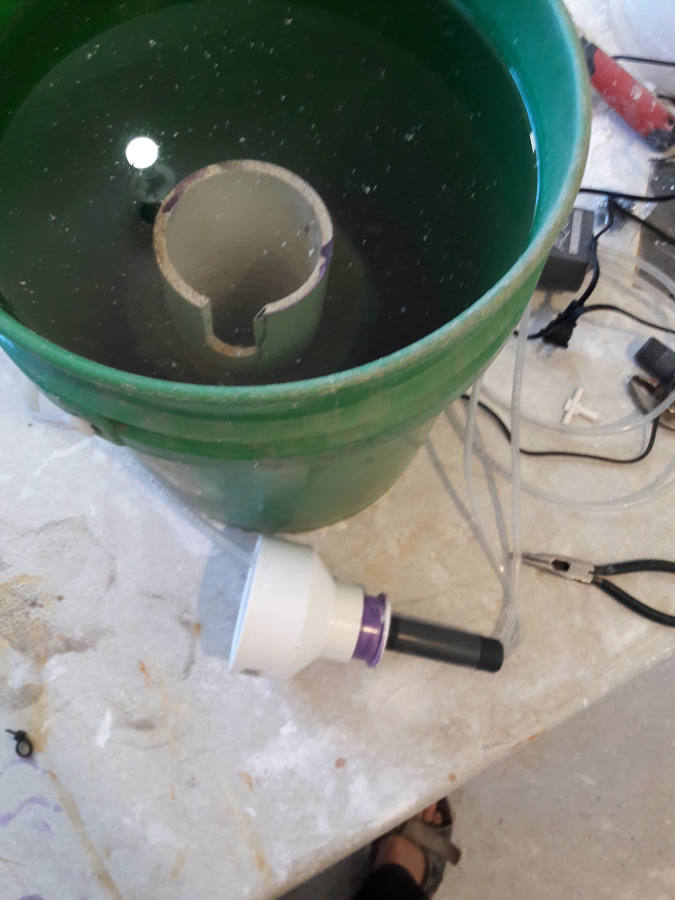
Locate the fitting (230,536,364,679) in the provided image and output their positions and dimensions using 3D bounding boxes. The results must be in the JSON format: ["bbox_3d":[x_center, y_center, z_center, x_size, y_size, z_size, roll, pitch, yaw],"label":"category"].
[{"bbox_3d":[-0.028,0.127,0.565,0.089,0.101,0.101,14,73,-9],"label":"fitting"}]

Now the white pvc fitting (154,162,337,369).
[{"bbox_3d":[-0.049,-0.086,0.422,0.088,0.136,0.088,2,74,-3],"label":"white pvc fitting"}]

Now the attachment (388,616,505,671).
[{"bbox_3d":[0.087,0.156,0.583,0.096,0.028,0.028,14,73,-9],"label":"attachment"}]

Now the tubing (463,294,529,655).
[{"bbox_3d":[0.124,0.025,0.567,0.055,0.140,0.240,-1,74,-3],"label":"tubing"}]

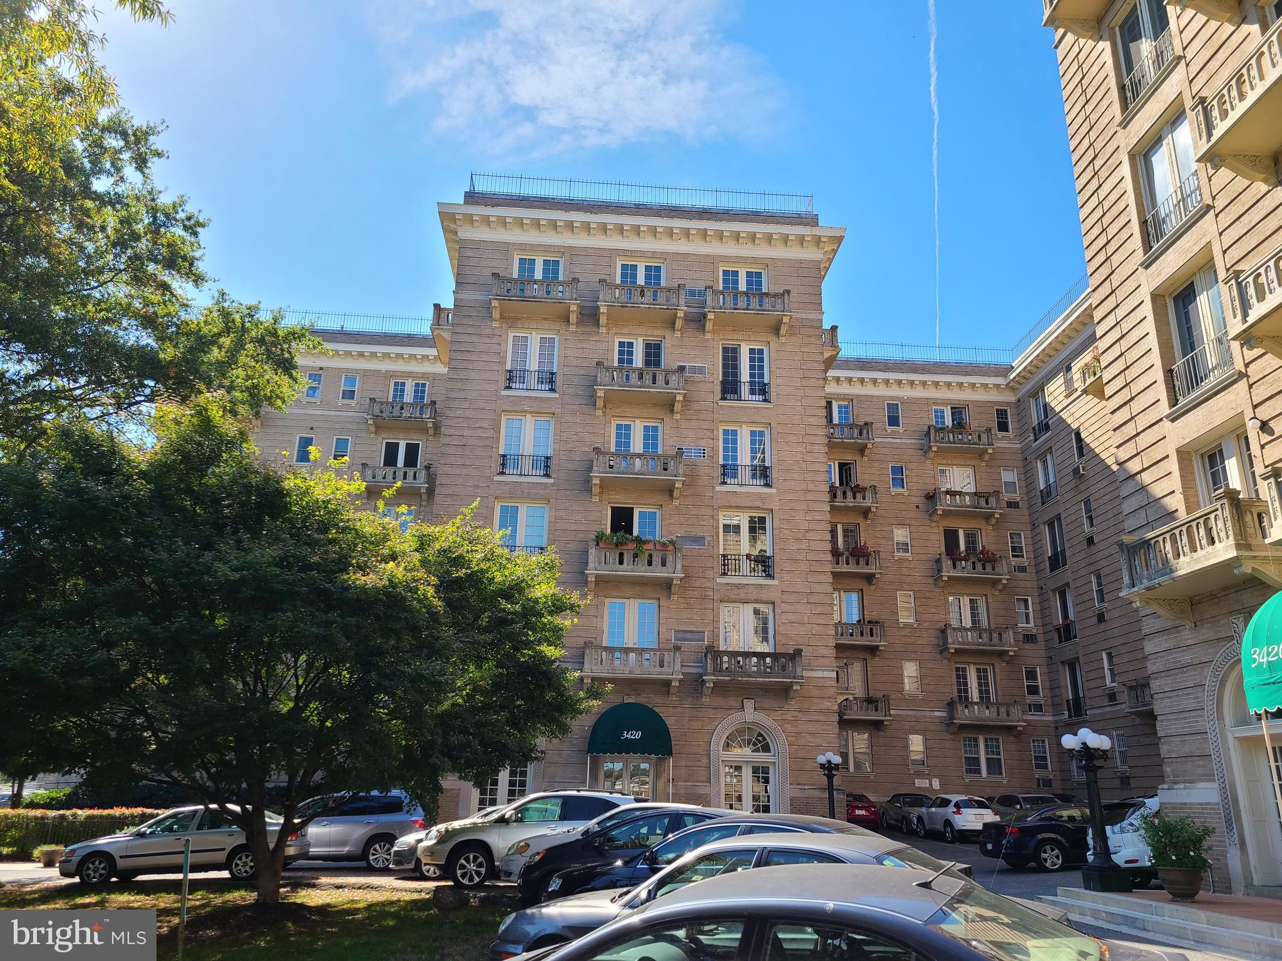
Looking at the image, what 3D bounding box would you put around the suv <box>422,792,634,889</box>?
[{"bbox_3d":[-1.990,6.956,18.707,4.770,1.710,1.910,8,-19,-18],"label":"suv"}]

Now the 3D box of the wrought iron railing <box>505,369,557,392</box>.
[{"bbox_3d":[-3.699,-3.372,32.486,1.733,0.720,0.080,3,-19,-3],"label":"wrought iron railing"}]

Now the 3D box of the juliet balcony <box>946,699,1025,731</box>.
[{"bbox_3d":[14.540,10.008,40.774,3.098,1.340,1.030,2,-18,-4],"label":"juliet balcony"}]

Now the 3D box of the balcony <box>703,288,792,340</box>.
[{"bbox_3d":[3.802,-5.964,34.537,3.170,1.560,1.040,3,-18,-3],"label":"balcony"}]

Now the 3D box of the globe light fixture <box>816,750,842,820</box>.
[{"bbox_3d":[5.505,9.144,27.807,0.720,2.500,0.720,2,-19,-4],"label":"globe light fixture"}]

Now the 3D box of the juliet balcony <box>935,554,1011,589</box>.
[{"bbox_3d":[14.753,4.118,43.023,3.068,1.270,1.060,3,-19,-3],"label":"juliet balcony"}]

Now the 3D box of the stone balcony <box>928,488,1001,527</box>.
[{"bbox_3d":[15.286,1.335,45.377,3.170,1.560,1.040,3,-18,-3],"label":"stone balcony"}]

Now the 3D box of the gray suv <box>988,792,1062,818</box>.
[{"bbox_3d":[14.112,12.194,34.722,1.830,1.570,4.600,3,-19,-4],"label":"gray suv"}]

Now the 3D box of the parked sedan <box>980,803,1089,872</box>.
[{"bbox_3d":[10.572,8.426,22.724,4.850,1.490,1.830,2,-18,-1],"label":"parked sedan"}]

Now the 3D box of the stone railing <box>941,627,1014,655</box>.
[{"bbox_3d":[14.699,6.990,42.064,3.064,1.020,1.060,3,-19,-3],"label":"stone railing"}]

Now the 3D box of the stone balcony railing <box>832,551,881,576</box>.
[{"bbox_3d":[9.006,3.675,42.418,3.070,1.030,1.030,2,-18,-4],"label":"stone balcony railing"}]

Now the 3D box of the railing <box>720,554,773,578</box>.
[{"bbox_3d":[3.433,2.767,31.032,1.770,0.735,0.080,2,-18,-4],"label":"railing"}]

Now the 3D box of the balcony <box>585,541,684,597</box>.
[{"bbox_3d":[-0.216,2.945,31.281,3.170,1.560,1.040,3,-18,-3],"label":"balcony"}]

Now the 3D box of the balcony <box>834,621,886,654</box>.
[{"bbox_3d":[9.108,6.886,41.934,3.100,1.350,1.000,2,-19,-4],"label":"balcony"}]

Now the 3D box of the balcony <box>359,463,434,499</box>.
[{"bbox_3d":[-11.181,0.161,43.797,3.170,1.560,1.040,3,-18,-3],"label":"balcony"}]

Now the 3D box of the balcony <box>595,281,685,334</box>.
[{"bbox_3d":[0.020,-5.892,33.112,3.040,1.509,1.030,3,-19,-3],"label":"balcony"}]

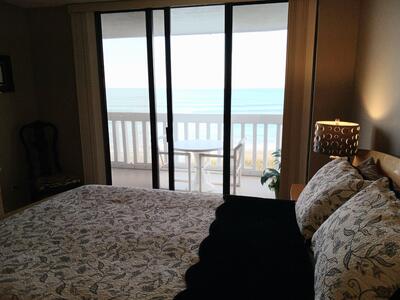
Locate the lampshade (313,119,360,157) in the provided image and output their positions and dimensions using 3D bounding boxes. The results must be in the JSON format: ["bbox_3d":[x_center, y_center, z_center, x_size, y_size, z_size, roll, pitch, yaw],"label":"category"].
[{"bbox_3d":[1.194,-0.107,2.723,0.360,0.260,0.360,2,11,11],"label":"lampshade"}]

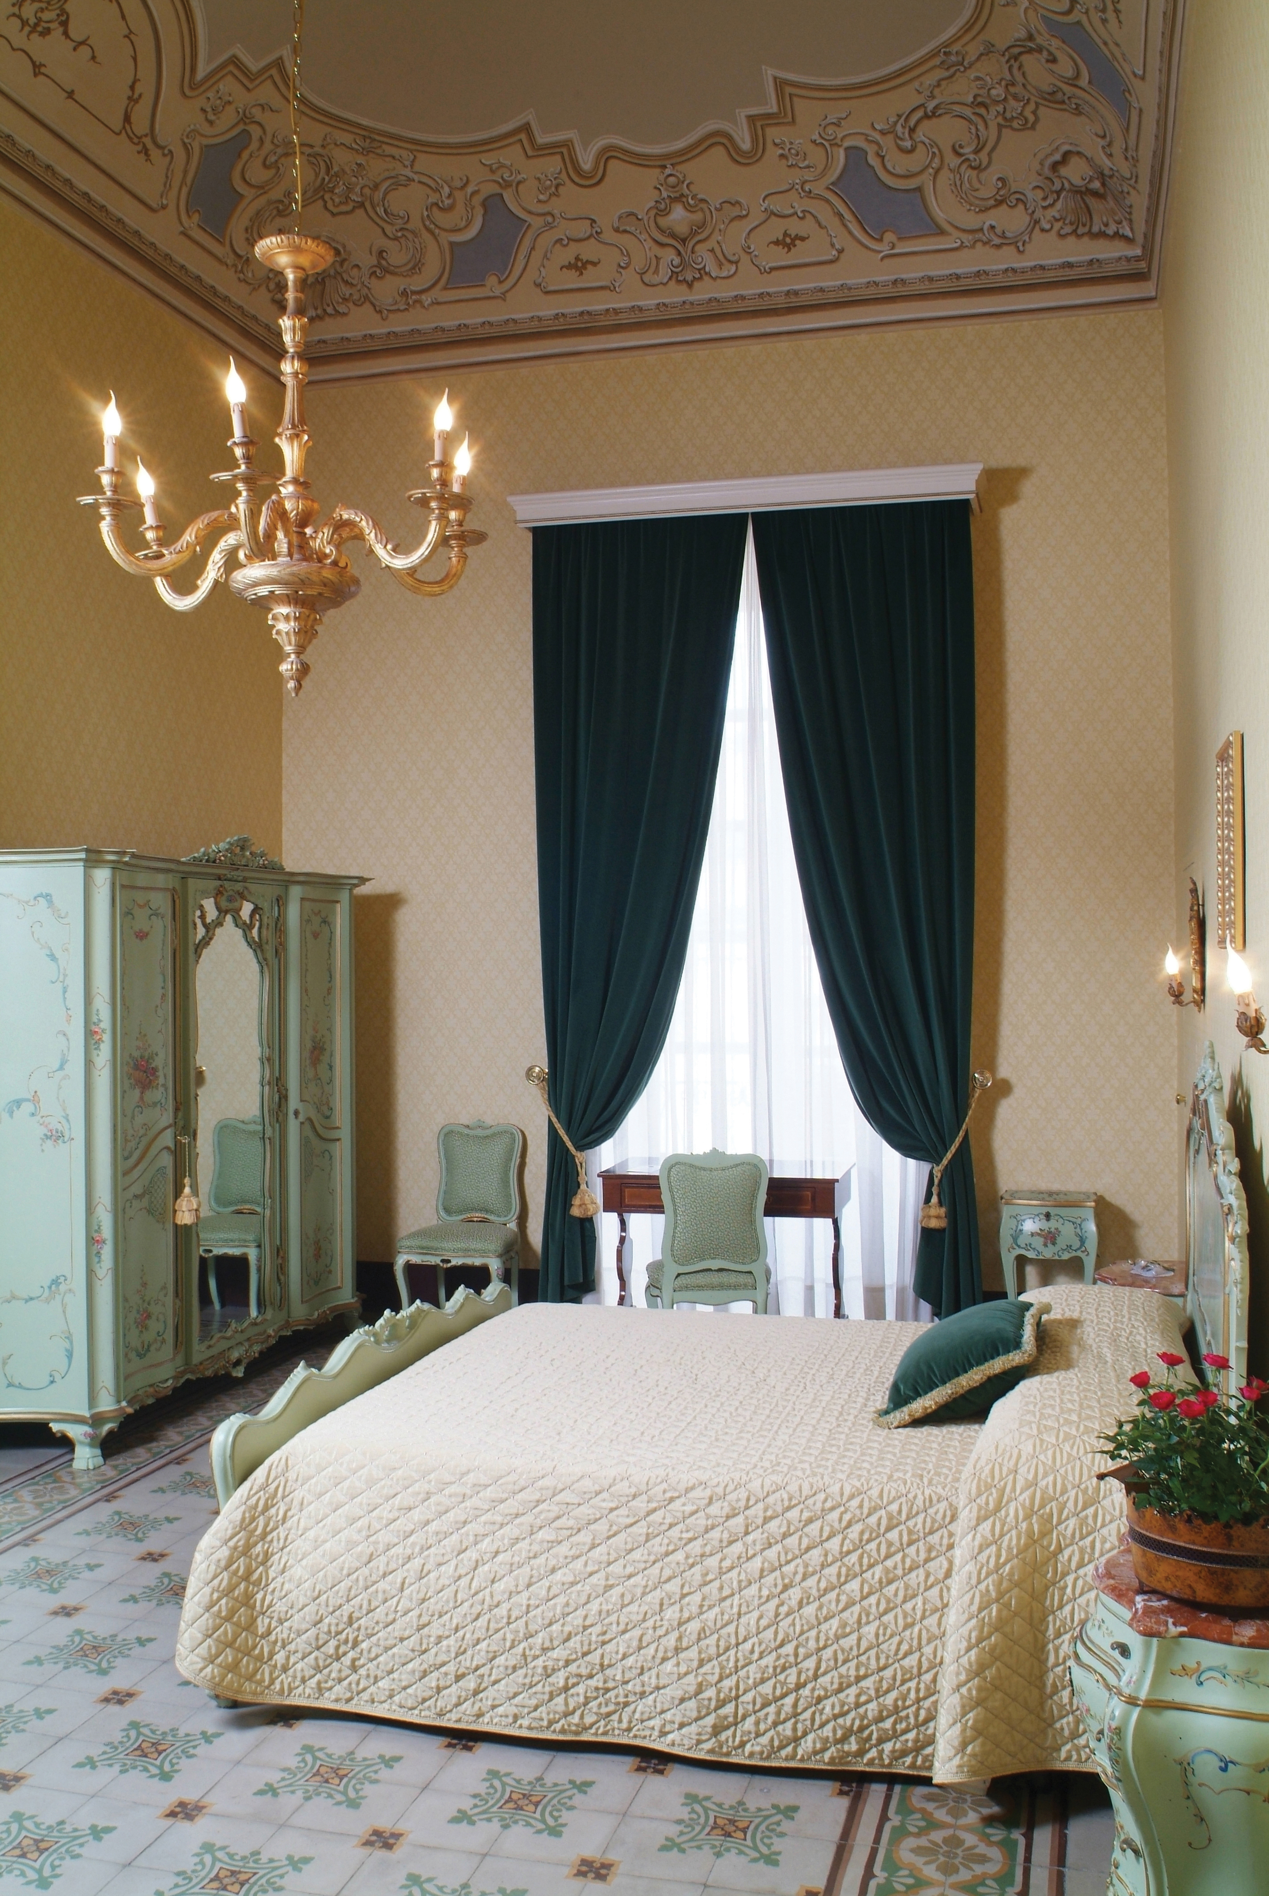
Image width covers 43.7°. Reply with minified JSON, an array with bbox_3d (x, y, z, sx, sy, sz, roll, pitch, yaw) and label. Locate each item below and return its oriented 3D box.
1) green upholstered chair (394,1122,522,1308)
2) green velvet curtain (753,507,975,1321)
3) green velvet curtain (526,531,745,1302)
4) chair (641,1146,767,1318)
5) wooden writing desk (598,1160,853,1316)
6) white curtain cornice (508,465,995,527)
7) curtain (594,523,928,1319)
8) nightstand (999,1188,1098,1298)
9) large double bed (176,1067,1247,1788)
[{"bbox_3d":[-0.762,1.288,7.176,0.500,0.970,0.560,0,-2,9],"label":"green upholstered chair"},{"bbox_3d":[1.016,-0.113,7.059,1.030,3.760,0.200,0,-2,14],"label":"green velvet curtain"},{"bbox_3d":[0.008,-0.111,7.315,1.040,3.760,0.200,0,-2,14],"label":"green velvet curtain"},{"bbox_3d":[0.300,1.262,6.290,0.500,0.975,0.560,0,-2,1],"label":"chair"},{"bbox_3d":[0.421,1.384,7.058,1.050,0.785,0.700,0,-2,14],"label":"wooden writing desk"},{"bbox_3d":[0.486,-2.041,7.262,2.210,0.160,0.240,0,-2,14],"label":"white curtain cornice"},{"bbox_3d":[0.569,-0.065,7.408,1.620,3.700,0.150,0,-2,14],"label":"curtain"},{"bbox_3d":[1.765,1.421,6.724,0.410,0.700,0.390,0,-2,14],"label":"nightstand"},{"bbox_3d":[0.352,0.957,4.157,2.230,1.450,2.150,0,-2,14],"label":"large double bed"}]

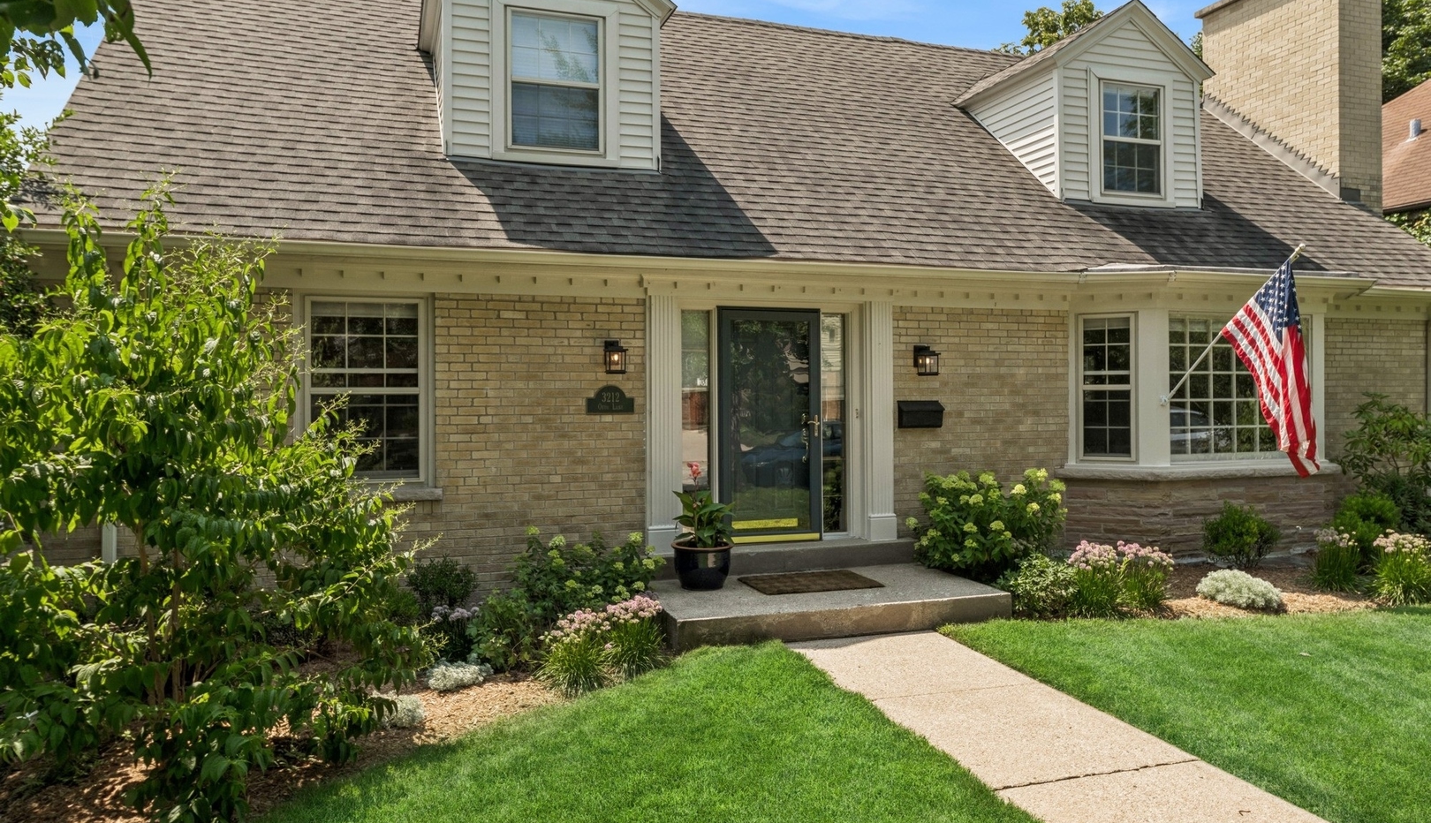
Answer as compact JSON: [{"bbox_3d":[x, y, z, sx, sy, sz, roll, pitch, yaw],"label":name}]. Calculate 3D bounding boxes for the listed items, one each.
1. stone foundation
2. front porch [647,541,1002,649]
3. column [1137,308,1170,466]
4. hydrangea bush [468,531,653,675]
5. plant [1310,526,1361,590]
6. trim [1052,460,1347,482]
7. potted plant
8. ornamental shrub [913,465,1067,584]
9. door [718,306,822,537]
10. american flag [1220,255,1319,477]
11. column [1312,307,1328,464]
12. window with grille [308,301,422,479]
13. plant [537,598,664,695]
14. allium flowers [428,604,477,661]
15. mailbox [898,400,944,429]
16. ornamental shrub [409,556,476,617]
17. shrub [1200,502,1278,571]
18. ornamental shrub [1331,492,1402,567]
[{"bbox_3d":[5.070,0.996,9.361,3.470,0.760,0.520,0,0,-17],"label":"stone foundation"},{"bbox_3d":[0.696,1.341,7.277,2.520,0.359,1.740,0,0,-17],"label":"front porch"},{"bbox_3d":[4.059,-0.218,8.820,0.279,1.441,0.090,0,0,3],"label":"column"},{"bbox_3d":[-1.013,1.153,6.448,1.300,0.720,1.300,-1,0,-18],"label":"hydrangea bush"},{"bbox_3d":[5.281,1.243,8.095,0.380,0.490,0.380,-1,0,-18],"label":"plant"},{"bbox_3d":[5.007,0.549,9.299,3.540,0.155,0.560,0,0,-17],"label":"trim"},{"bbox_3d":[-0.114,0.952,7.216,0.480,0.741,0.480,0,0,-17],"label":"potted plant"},{"bbox_3d":[2.326,0.950,8.082,1.250,0.960,1.080,-1,0,-18],"label":"ornamental shrub"},{"bbox_3d":[0.475,0.124,8.165,0.943,2.020,0.060,-1,0,-18],"label":"door"},{"bbox_3d":[4.499,-0.349,7.780,0.220,1.700,0.780,-1,0,-18],"label":"american flag"},{"bbox_3d":[5.939,-0.245,9.479,0.200,1.430,0.160,0,0,-17],"label":"column"},{"bbox_3d":[-2.668,-0.156,7.288,0.837,1.400,0.100,0,0,-17],"label":"window with grille"},{"bbox_3d":[-0.640,1.357,5.617,0.730,0.410,0.550,0,0,-17],"label":"plant"},{"bbox_3d":[-1.691,1.430,6.127,0.370,0.390,0.370,-1,1,-17],"label":"allium flowers"},{"bbox_3d":[1.854,0.028,8.543,0.410,0.240,0.130,-1,0,-18],"label":"mailbox"},{"bbox_3d":[-2.028,1.300,7.069,0.510,0.470,0.500,0,0,-17],"label":"ornamental shrub"},{"bbox_3d":[4.750,1.124,8.640,0.580,0.610,0.580,-1,0,-18],"label":"shrub"},{"bbox_3d":[6.157,1.112,9.033,0.600,0.690,0.600,-1,0,-18],"label":"ornamental shrub"}]

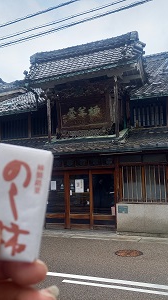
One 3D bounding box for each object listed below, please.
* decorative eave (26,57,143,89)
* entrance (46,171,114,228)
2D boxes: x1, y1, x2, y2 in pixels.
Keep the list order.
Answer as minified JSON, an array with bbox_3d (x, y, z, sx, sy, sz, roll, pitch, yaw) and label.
[{"bbox_3d":[-0.004,-2.502,9.611,3.889,0.583,0.900,-4,-6,25],"label":"decorative eave"},{"bbox_3d":[-0.137,1.653,9.709,2.522,1.986,0.150,-4,-6,22],"label":"entrance"}]

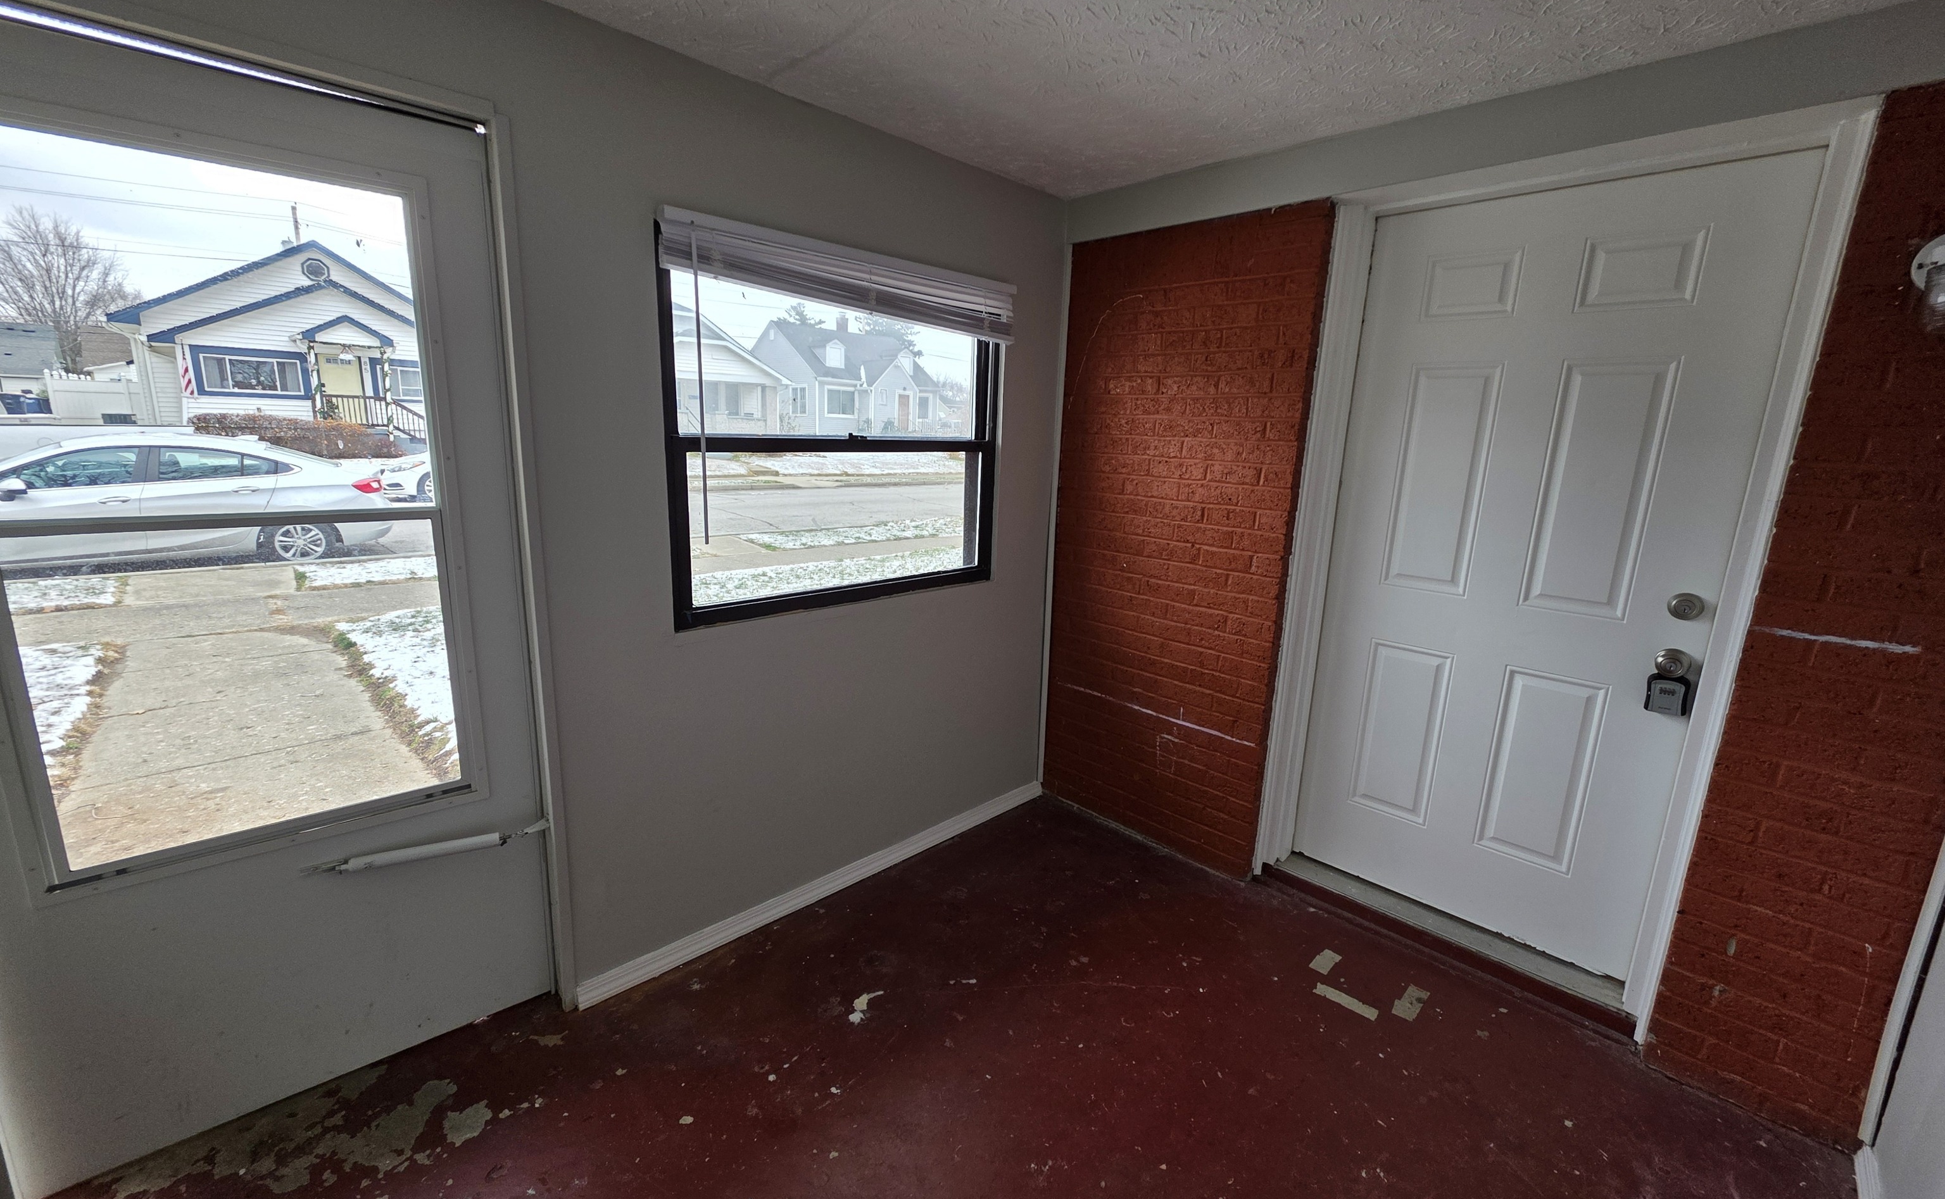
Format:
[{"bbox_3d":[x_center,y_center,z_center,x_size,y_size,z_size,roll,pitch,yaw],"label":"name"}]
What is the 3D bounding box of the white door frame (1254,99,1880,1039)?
[{"bbox_3d":[1.404,-0.015,2.009,1.020,2.160,0.140,13,17,42],"label":"white door frame"}]

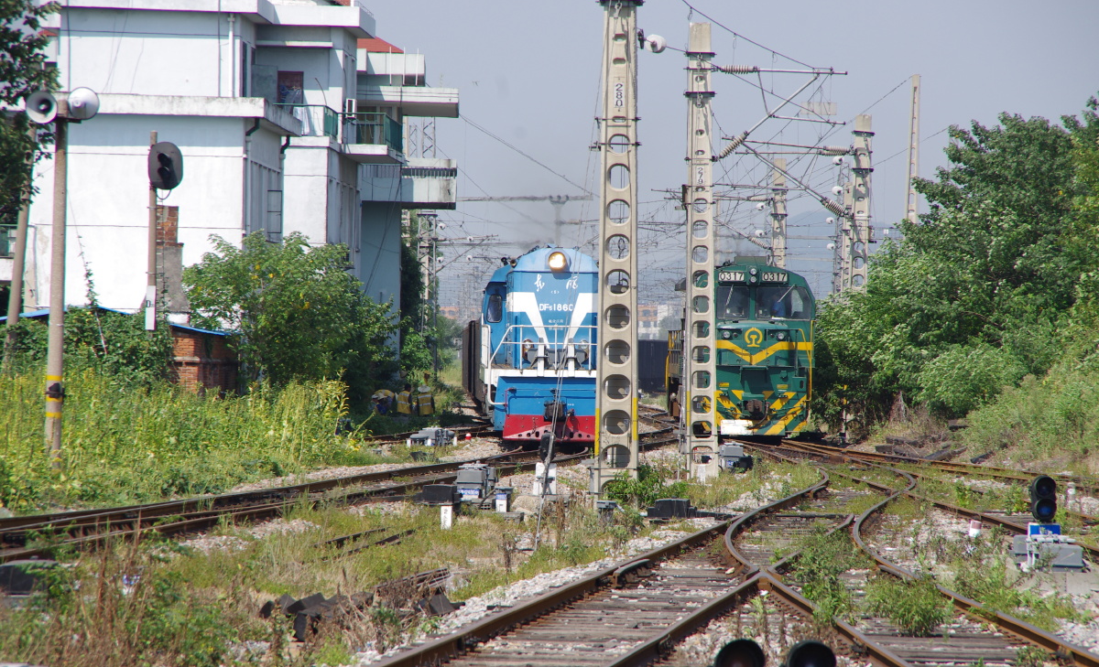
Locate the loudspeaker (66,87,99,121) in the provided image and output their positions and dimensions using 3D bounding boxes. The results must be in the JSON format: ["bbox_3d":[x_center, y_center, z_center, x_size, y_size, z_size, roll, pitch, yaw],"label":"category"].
[{"bbox_3d":[-6.365,-3.139,84.100,0.440,0.450,0.400,0,0,7],"label":"loudspeaker"}]

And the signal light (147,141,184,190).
[{"bbox_3d":[-8.152,-3.565,131.000,0.730,1.030,0.500,0,0,10],"label":"signal light"}]

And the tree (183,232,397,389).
[{"bbox_3d":[-6.427,-0.068,153.000,5.300,4.900,4.800,0,0,0],"label":"tree"}]

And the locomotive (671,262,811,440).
[{"bbox_3d":[5.100,0.470,168.300,3.200,4.660,18.600,0,0,-1],"label":"locomotive"}]

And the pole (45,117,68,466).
[{"bbox_3d":[-6.714,-0.375,84.000,0.220,5.560,0.220,2,0,0],"label":"pole"}]

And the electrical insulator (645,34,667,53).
[{"bbox_3d":[1.443,-3.920,83.300,0.280,0.260,0.320,0,0,7],"label":"electrical insulator"}]

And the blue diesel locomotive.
[{"bbox_3d":[-0.170,0.310,153.300,3.200,4.660,18.600,0,0,-2],"label":"blue diesel locomotive"}]

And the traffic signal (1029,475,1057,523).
[{"bbox_3d":[4.934,1.655,61.500,0.260,0.490,0.360,0,0,-4],"label":"traffic signal"}]

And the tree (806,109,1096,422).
[{"bbox_3d":[10.284,-1.634,157.000,7.000,8.200,6.500,0,0,0],"label":"tree"}]

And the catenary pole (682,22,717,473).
[{"bbox_3d":[2.888,-1.574,117.000,0.600,8.650,0.320,0,0,0],"label":"catenary pole"}]

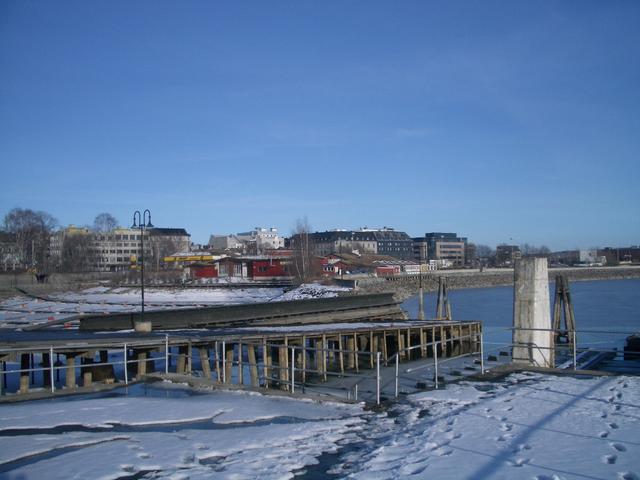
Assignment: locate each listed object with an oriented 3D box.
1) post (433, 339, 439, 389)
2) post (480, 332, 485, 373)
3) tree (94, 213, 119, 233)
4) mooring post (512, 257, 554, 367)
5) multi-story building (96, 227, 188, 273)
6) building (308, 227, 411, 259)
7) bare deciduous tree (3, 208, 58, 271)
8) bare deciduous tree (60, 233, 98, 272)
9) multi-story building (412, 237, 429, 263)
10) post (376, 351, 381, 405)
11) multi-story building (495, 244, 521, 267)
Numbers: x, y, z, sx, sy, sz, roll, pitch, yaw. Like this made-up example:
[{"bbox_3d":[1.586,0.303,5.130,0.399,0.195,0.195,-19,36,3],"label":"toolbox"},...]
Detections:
[{"bbox_3d":[2.707,2.921,15.000,0.050,1.070,0.050,-1,-2,14],"label":"post"},{"bbox_3d":[4.181,2.933,16.650,0.050,1.070,0.050,-1,-2,14],"label":"post"},{"bbox_3d":[-96.129,-4.706,290.000,11.500,15.500,11.000,0,-2,-18],"label":"tree"},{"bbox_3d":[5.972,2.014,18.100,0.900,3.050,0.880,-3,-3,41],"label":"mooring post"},{"bbox_3d":[-75.858,4.037,275.000,39.000,19.300,16.000,0,-2,-23],"label":"multi-story building"},{"bbox_3d":[22.891,2.028,375.000,54.000,19.500,30.000,-1,-2,14],"label":"building"},{"bbox_3d":[-100.661,-0.174,225.000,18.500,21.000,16.000,0,-2,-24],"label":"bare deciduous tree"},{"bbox_3d":[-82.105,4.250,220.000,11.500,13.600,10.500,0,-2,-21],"label":"bare deciduous tree"},{"bbox_3d":[54.358,5.138,350.000,8.700,14.200,12.000,-1,-2,6],"label":"multi-story building"},{"bbox_3d":[1.206,2.832,13.250,0.050,1.080,0.050,-1,-2,6],"label":"post"},{"bbox_3d":[97.068,8.024,335.000,12.500,11.600,11.000,-1,-2,12],"label":"multi-story building"}]

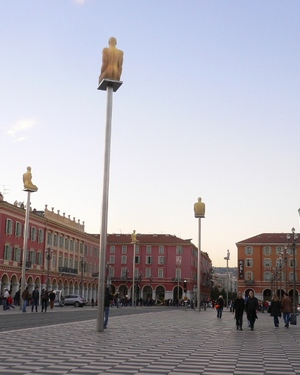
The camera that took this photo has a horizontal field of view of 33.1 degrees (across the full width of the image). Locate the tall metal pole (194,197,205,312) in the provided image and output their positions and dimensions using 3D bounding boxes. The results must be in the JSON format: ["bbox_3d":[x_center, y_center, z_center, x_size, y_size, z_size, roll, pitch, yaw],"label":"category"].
[{"bbox_3d":[5.169,6.977,53.166,1.150,12.030,1.200,1,-12,0],"label":"tall metal pole"}]

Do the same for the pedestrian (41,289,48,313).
[{"bbox_3d":[-7.716,8.408,37.379,0.580,1.680,0.420,-1,-13,14],"label":"pedestrian"}]

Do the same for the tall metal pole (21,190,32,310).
[{"bbox_3d":[-10.580,5.268,42.828,0.260,9.970,0.260,5,-12,-15],"label":"tall metal pole"}]

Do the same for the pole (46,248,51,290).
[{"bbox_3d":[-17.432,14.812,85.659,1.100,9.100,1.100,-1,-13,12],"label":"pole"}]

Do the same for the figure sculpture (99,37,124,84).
[{"bbox_3d":[-1.705,-5.494,22.128,0.950,2.080,1.200,6,-13,-19],"label":"figure sculpture"}]

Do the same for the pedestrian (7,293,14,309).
[{"bbox_3d":[-11.979,9.728,43.500,0.500,1.520,0.500,4,-12,-10],"label":"pedestrian"}]

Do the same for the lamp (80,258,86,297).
[{"bbox_3d":[-14.023,18.932,103.938,1.250,9.100,1.250,2,-12,0],"label":"lamp"}]

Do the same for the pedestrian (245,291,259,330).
[{"bbox_3d":[4.573,5.548,22.774,0.600,1.740,0.500,0,-12,9],"label":"pedestrian"}]

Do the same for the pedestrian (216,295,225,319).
[{"bbox_3d":[5.094,8.636,36.520,0.550,1.660,0.420,6,-13,-20],"label":"pedestrian"}]

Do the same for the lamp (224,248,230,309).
[{"bbox_3d":[16.104,18.683,104.164,1.250,11.600,1.100,1,-12,0],"label":"lamp"}]

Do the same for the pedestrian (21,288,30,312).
[{"bbox_3d":[-9.099,8.258,36.945,0.480,1.710,0.520,11,-15,-39],"label":"pedestrian"}]

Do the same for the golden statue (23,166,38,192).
[{"bbox_3d":[-10.498,-0.678,44.484,1.300,2.050,0.950,7,-13,-21],"label":"golden statue"}]

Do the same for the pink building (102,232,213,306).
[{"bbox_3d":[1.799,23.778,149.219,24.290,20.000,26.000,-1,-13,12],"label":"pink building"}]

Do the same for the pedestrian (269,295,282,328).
[{"bbox_3d":[6.632,6.474,26.500,0.550,1.700,0.420,1,-12,3],"label":"pedestrian"}]

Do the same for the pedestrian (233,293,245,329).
[{"bbox_3d":[4.073,5.698,23.262,0.550,1.650,0.450,0,-12,9],"label":"pedestrian"}]

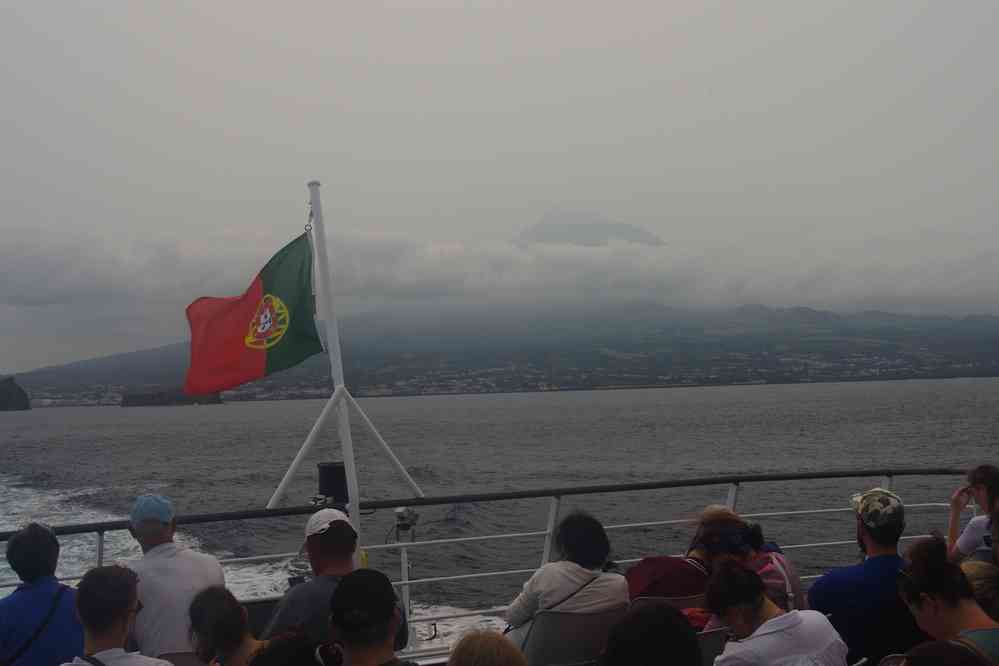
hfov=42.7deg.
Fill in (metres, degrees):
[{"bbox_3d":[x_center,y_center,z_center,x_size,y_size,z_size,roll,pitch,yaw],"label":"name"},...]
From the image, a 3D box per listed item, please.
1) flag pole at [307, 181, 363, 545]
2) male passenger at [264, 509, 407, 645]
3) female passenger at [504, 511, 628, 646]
[{"bbox_3d":[-1.005,0.412,8.118,0.075,3.036,0.075,-1,-20,-23],"label":"flag pole"},{"bbox_3d":[-0.700,1.330,5.200,0.570,1.290,0.800,-1,-3,-14],"label":"male passenger"},{"bbox_3d":[0.270,1.360,5.650,0.520,1.220,0.780,-1,-3,-14],"label":"female passenger"}]

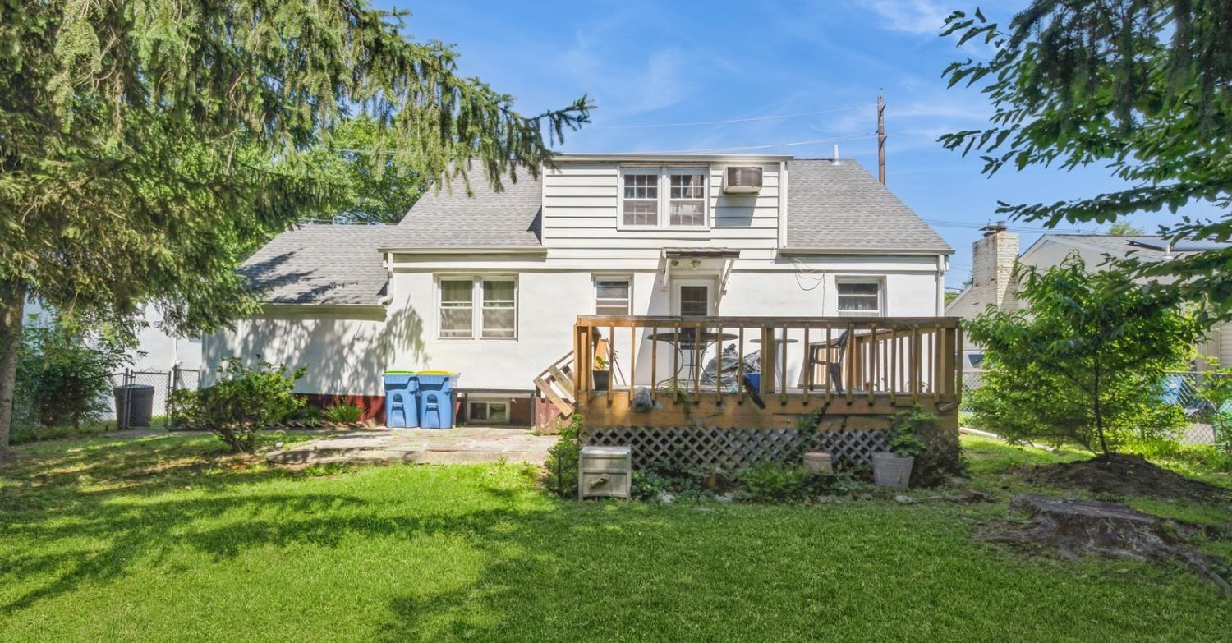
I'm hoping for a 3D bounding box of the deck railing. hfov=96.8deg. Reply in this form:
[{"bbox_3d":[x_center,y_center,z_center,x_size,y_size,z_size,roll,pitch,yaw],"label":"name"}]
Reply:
[{"bbox_3d":[1.680,0.560,8.200,4.300,1.000,4.300,0,-3,0],"label":"deck railing"}]

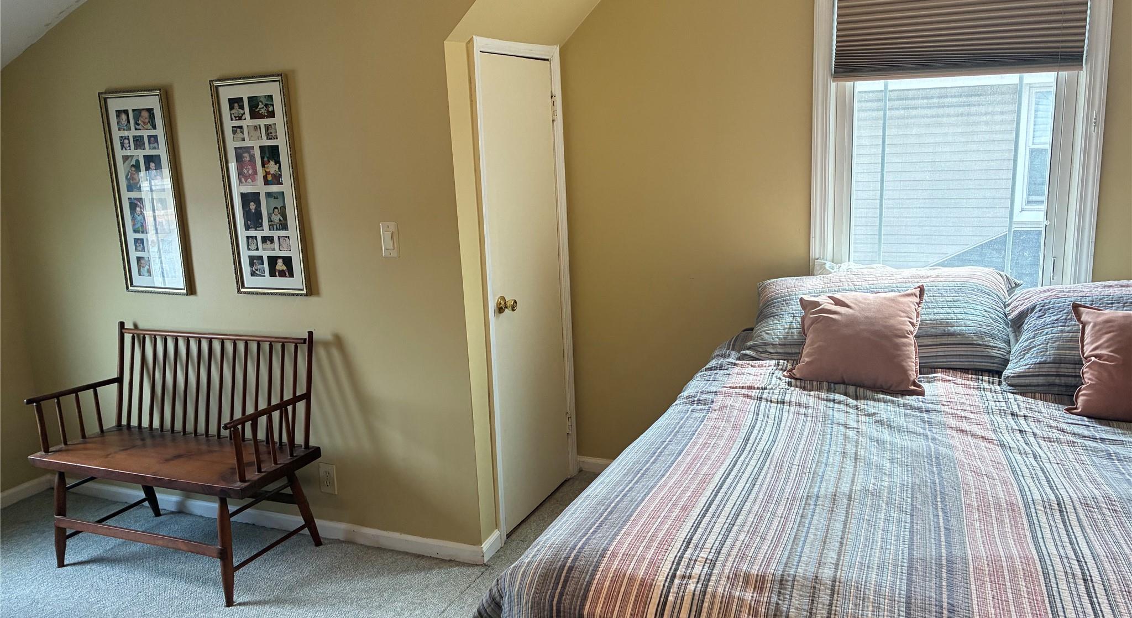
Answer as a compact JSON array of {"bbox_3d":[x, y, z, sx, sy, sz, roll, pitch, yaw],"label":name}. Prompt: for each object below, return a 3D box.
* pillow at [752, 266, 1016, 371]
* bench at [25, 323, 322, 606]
[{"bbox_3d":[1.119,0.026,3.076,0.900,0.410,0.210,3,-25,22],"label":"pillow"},{"bbox_3d":[-1.469,0.536,3.215,1.020,0.860,0.510,3,13,22],"label":"bench"}]

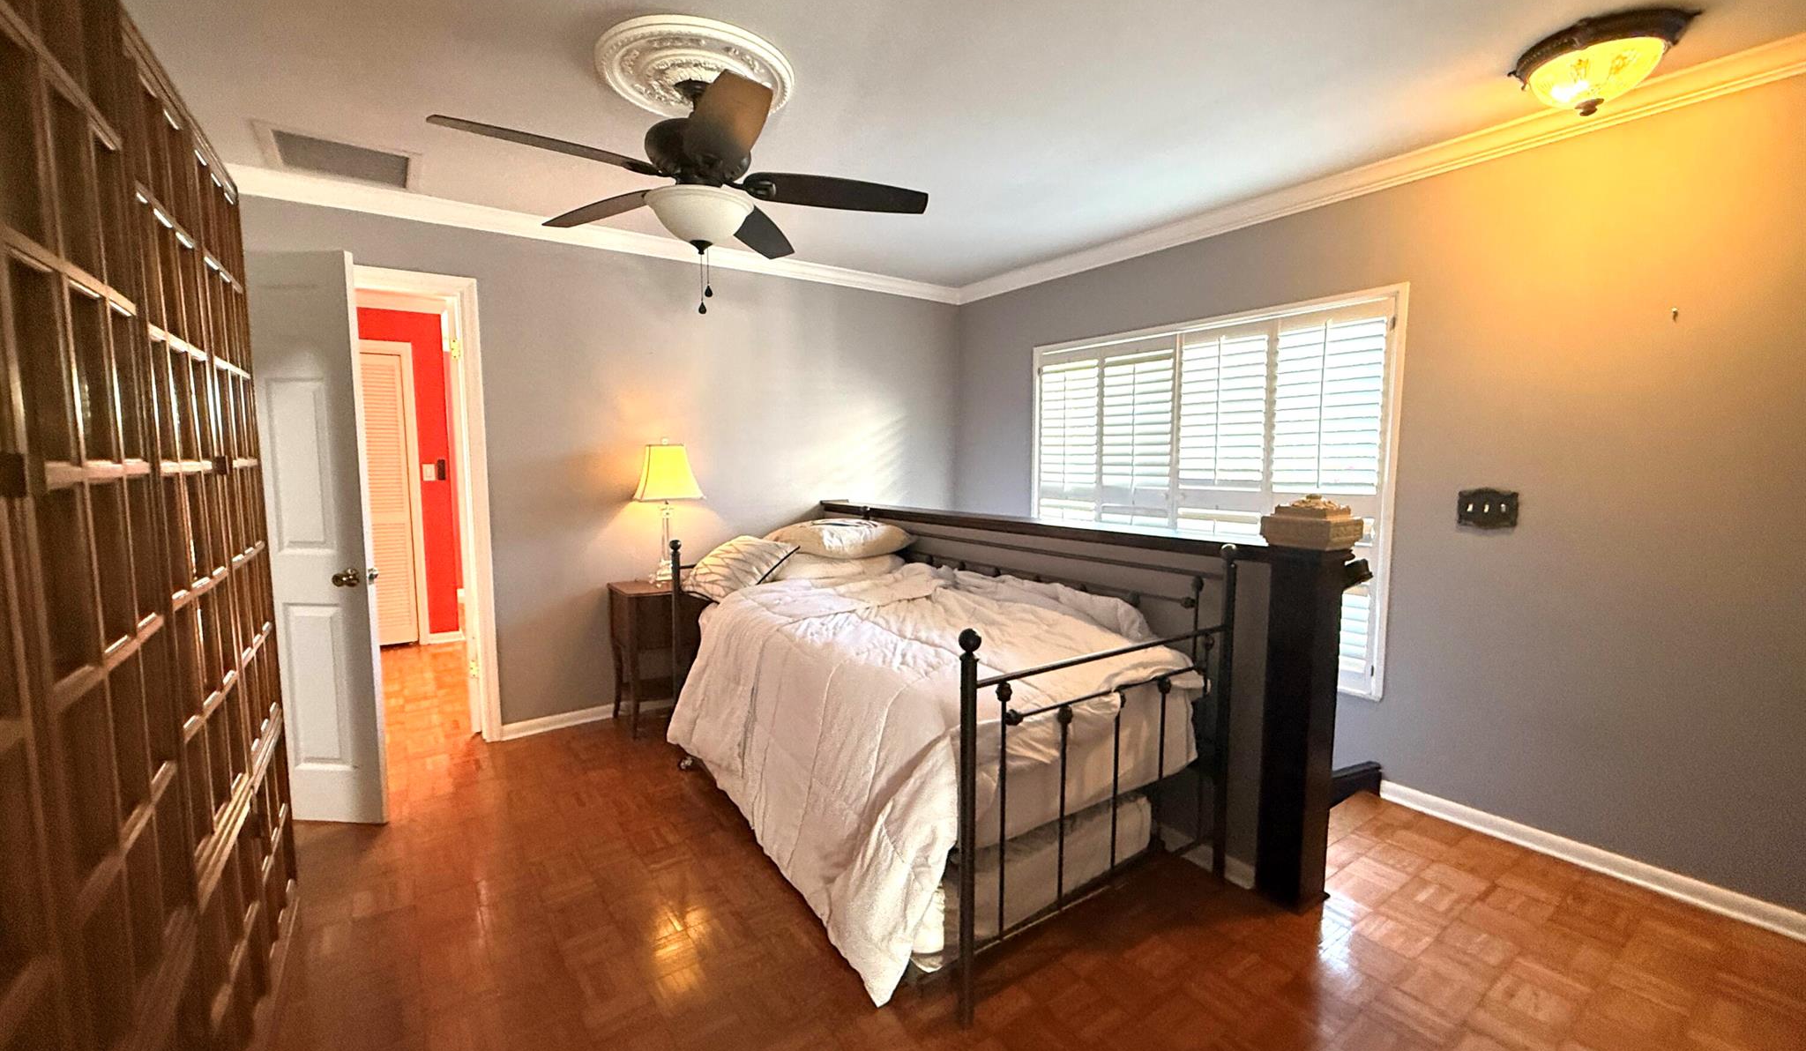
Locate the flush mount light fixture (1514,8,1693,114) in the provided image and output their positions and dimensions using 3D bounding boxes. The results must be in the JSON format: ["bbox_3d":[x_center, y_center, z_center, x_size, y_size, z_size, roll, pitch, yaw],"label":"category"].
[{"bbox_3d":[1.811,-1.177,1.911,0.360,0.200,0.360,-4,6,-35],"label":"flush mount light fixture"}]

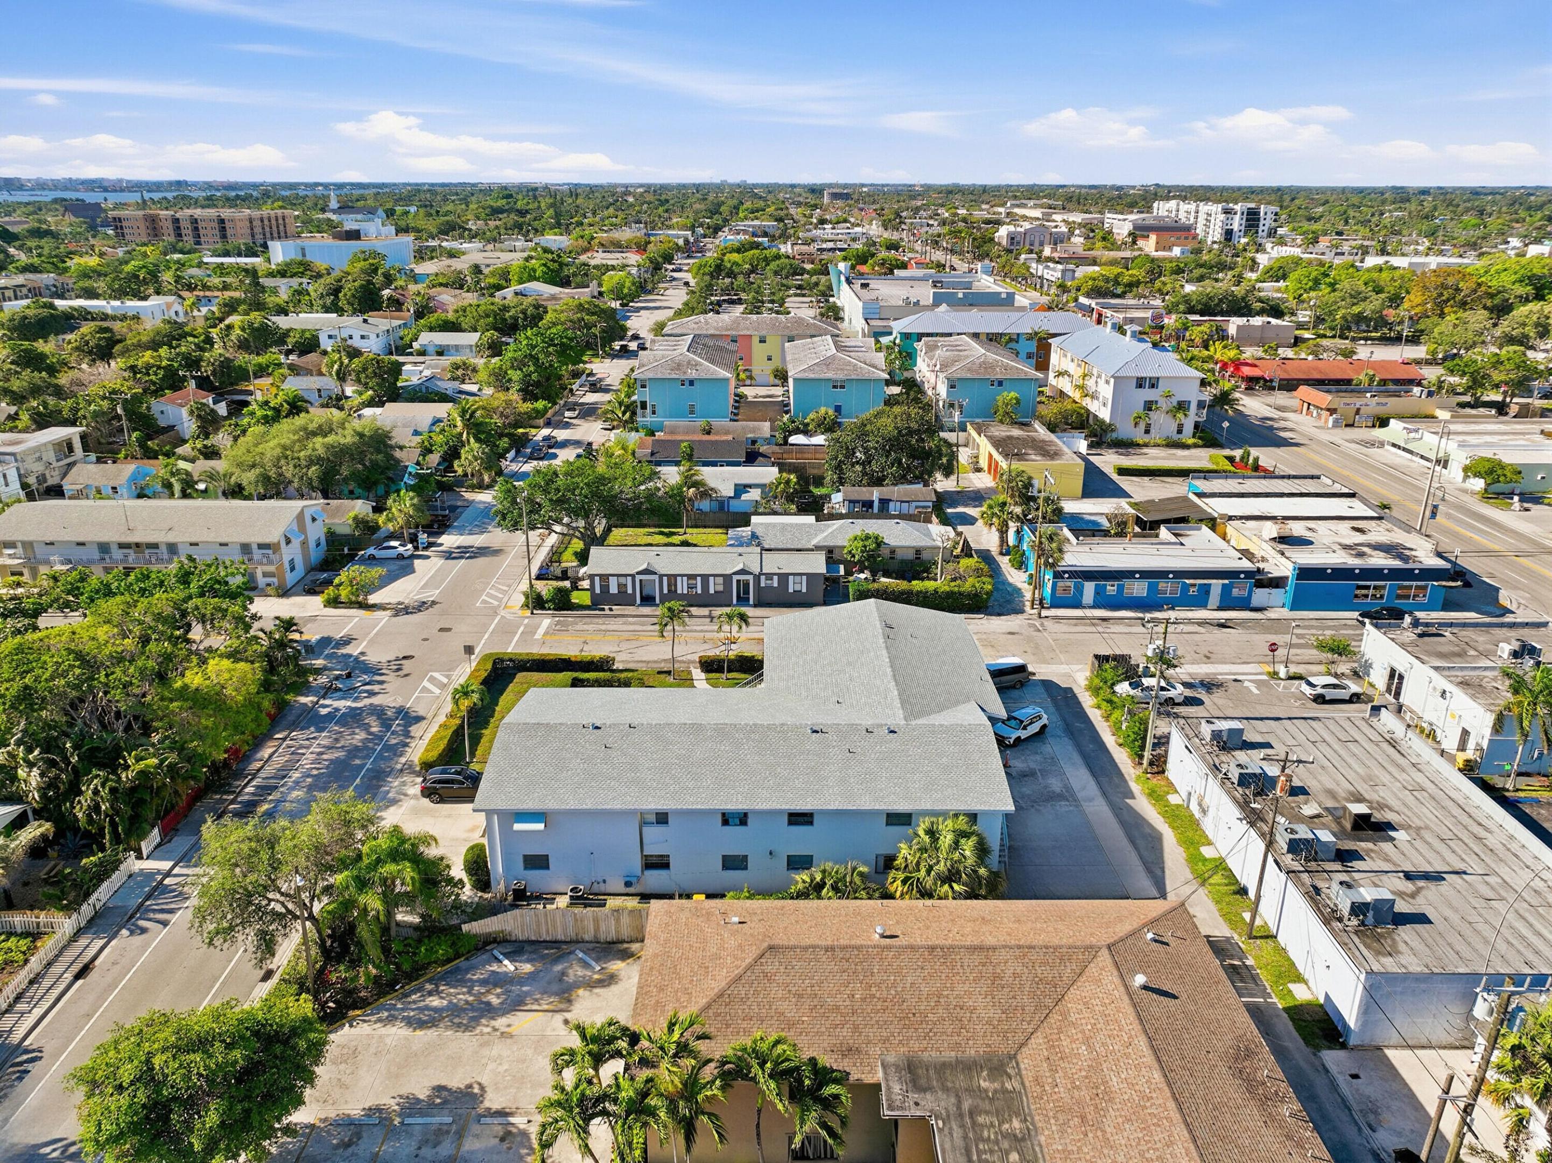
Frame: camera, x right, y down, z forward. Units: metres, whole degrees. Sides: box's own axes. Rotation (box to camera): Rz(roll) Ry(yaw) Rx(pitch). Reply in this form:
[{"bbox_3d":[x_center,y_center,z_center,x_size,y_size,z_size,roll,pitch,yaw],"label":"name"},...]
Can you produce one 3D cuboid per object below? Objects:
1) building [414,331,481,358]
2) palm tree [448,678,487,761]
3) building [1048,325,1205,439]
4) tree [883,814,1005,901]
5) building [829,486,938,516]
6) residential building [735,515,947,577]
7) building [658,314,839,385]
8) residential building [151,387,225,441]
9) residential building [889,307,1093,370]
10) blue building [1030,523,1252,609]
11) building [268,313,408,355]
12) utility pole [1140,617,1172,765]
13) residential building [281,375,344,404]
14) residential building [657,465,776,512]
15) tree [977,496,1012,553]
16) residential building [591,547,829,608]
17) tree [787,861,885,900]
[{"bbox_3d":[-68.201,-49.835,224.836,11.700,4.400,9.000,0,20,0],"label":"building"},{"bbox_3d":[-19.236,8.940,67.827,2.435,5.529,2.435,0,20,0],"label":"palm tree"},{"bbox_3d":[53.856,-33.087,170.027,13.600,12.800,38.500,0,20,0],"label":"building"},{"bbox_3d":[7.956,14.231,52.638,5.885,6.290,5.174,0,20,0],"label":"tree"},{"bbox_3d":[11.992,-8.879,118.045,10.000,3.400,6.200,0,20,0],"label":"building"},{"bbox_3d":[6.685,-3.808,104.977,19.581,3.652,8.725,0,20,0],"label":"residential building"},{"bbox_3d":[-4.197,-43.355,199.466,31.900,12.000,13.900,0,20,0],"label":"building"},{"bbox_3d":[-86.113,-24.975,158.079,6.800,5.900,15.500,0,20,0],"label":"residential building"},{"bbox_3d":[40.754,-43.746,199.795,37.600,12.800,12.500,0,20,0],"label":"residential building"},{"bbox_3d":[32.405,-1.454,98.925,17.654,3.551,12.784,0,20,0],"label":"blue building"},{"bbox_3d":[-94.491,-53.292,231.314,25.700,6.200,21.500,0,20,0],"label":"building"},{"bbox_3d":[23.029,6.965,65.119,1.900,10.150,1.000,0,20,0],"label":"utility pole"},{"bbox_3d":[-75.589,-31.711,178.126,8.800,4.600,8.000,0,20,0],"label":"residential building"},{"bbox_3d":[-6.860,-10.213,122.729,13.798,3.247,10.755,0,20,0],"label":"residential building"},{"bbox_3d":[21.770,-5.575,106.579,3.500,6.200,3.300,0,20,0],"label":"tree"},{"bbox_3d":[-5.943,-1.006,95.423,20.400,4.300,7.200,0,20,0],"label":"residential building"},{"bbox_3d":[2.804,15.323,53.211,4.500,2.700,3.000,0,20,0],"label":"tree"}]

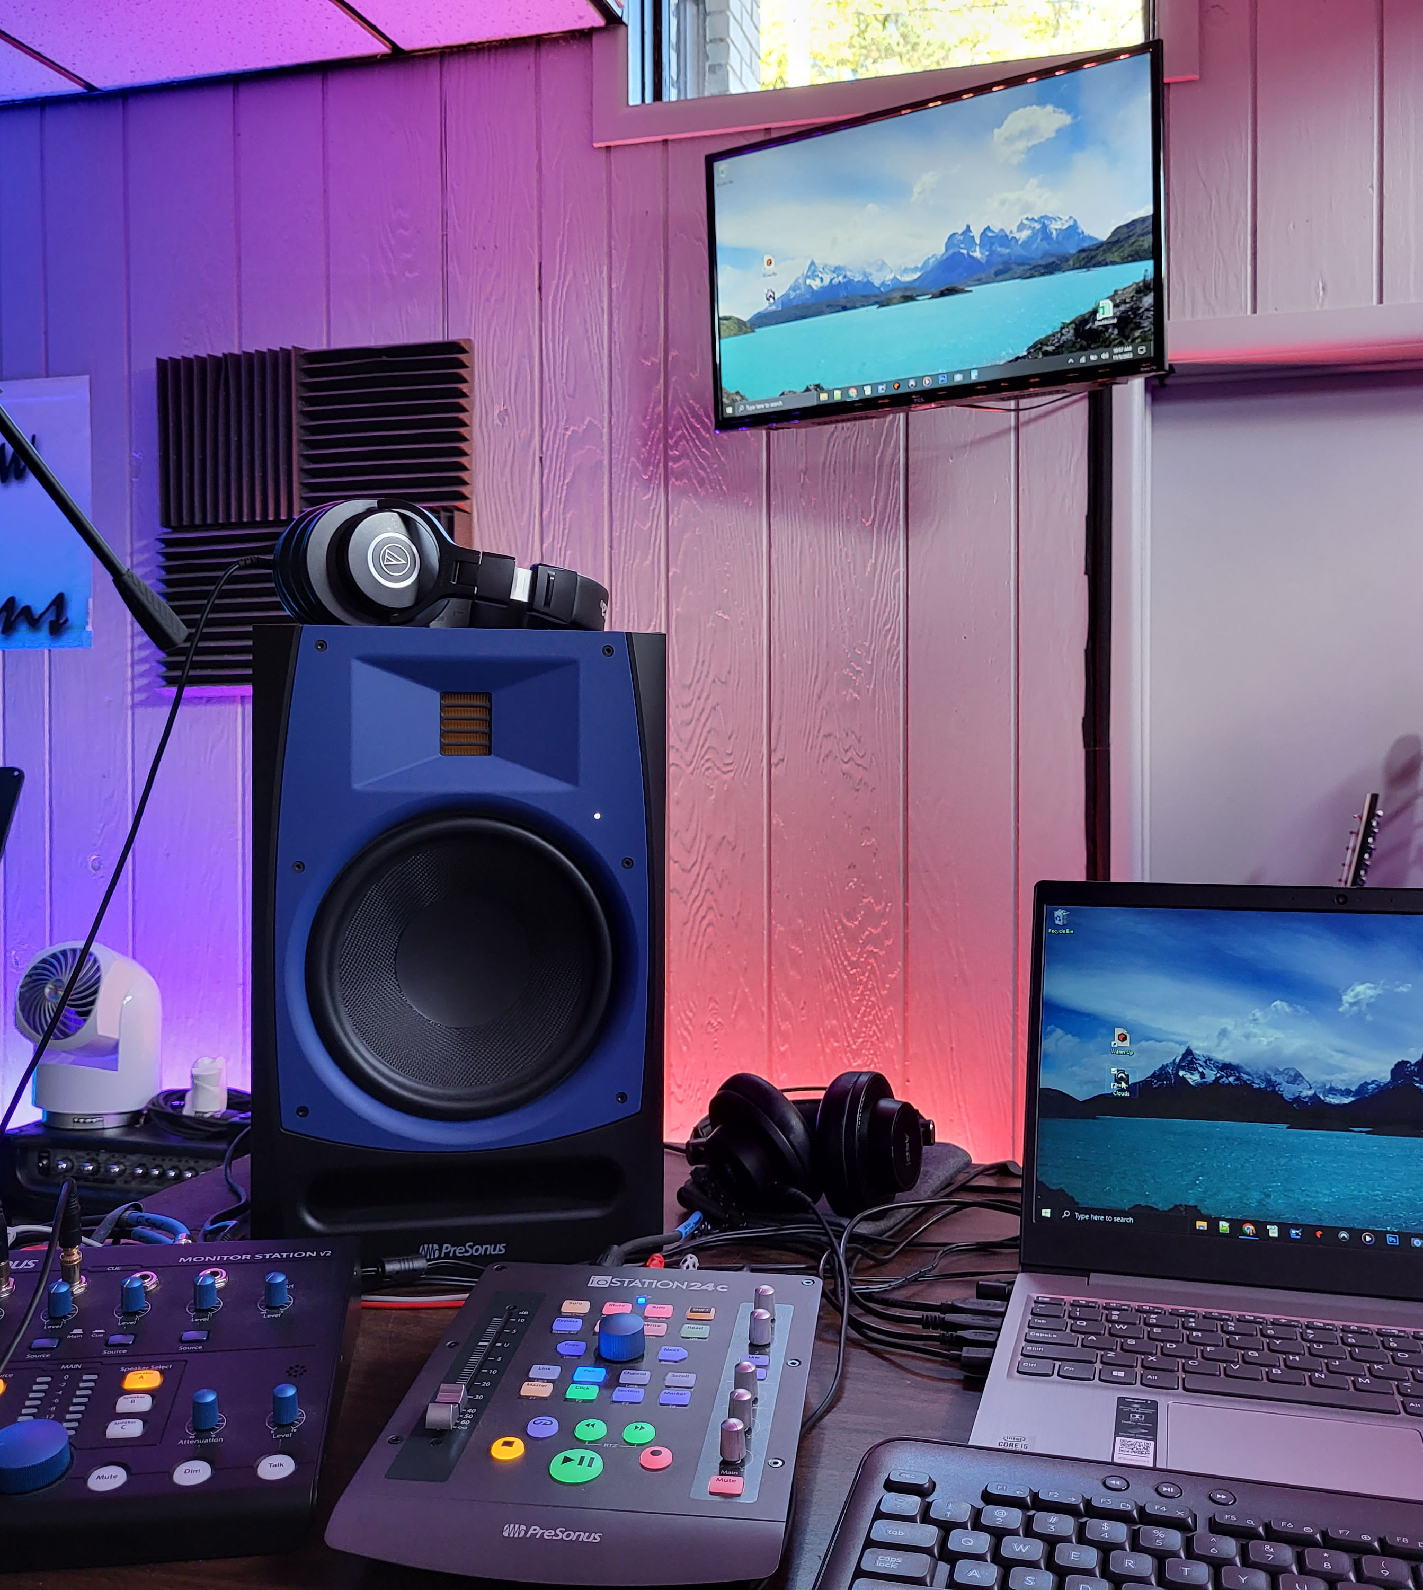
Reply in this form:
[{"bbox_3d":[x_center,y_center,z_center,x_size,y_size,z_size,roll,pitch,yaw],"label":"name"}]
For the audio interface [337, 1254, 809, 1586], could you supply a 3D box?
[{"bbox_3d":[-0.045,0.266,0.712,0.174,0.062,0.230,0,1,8],"label":"audio interface"}]

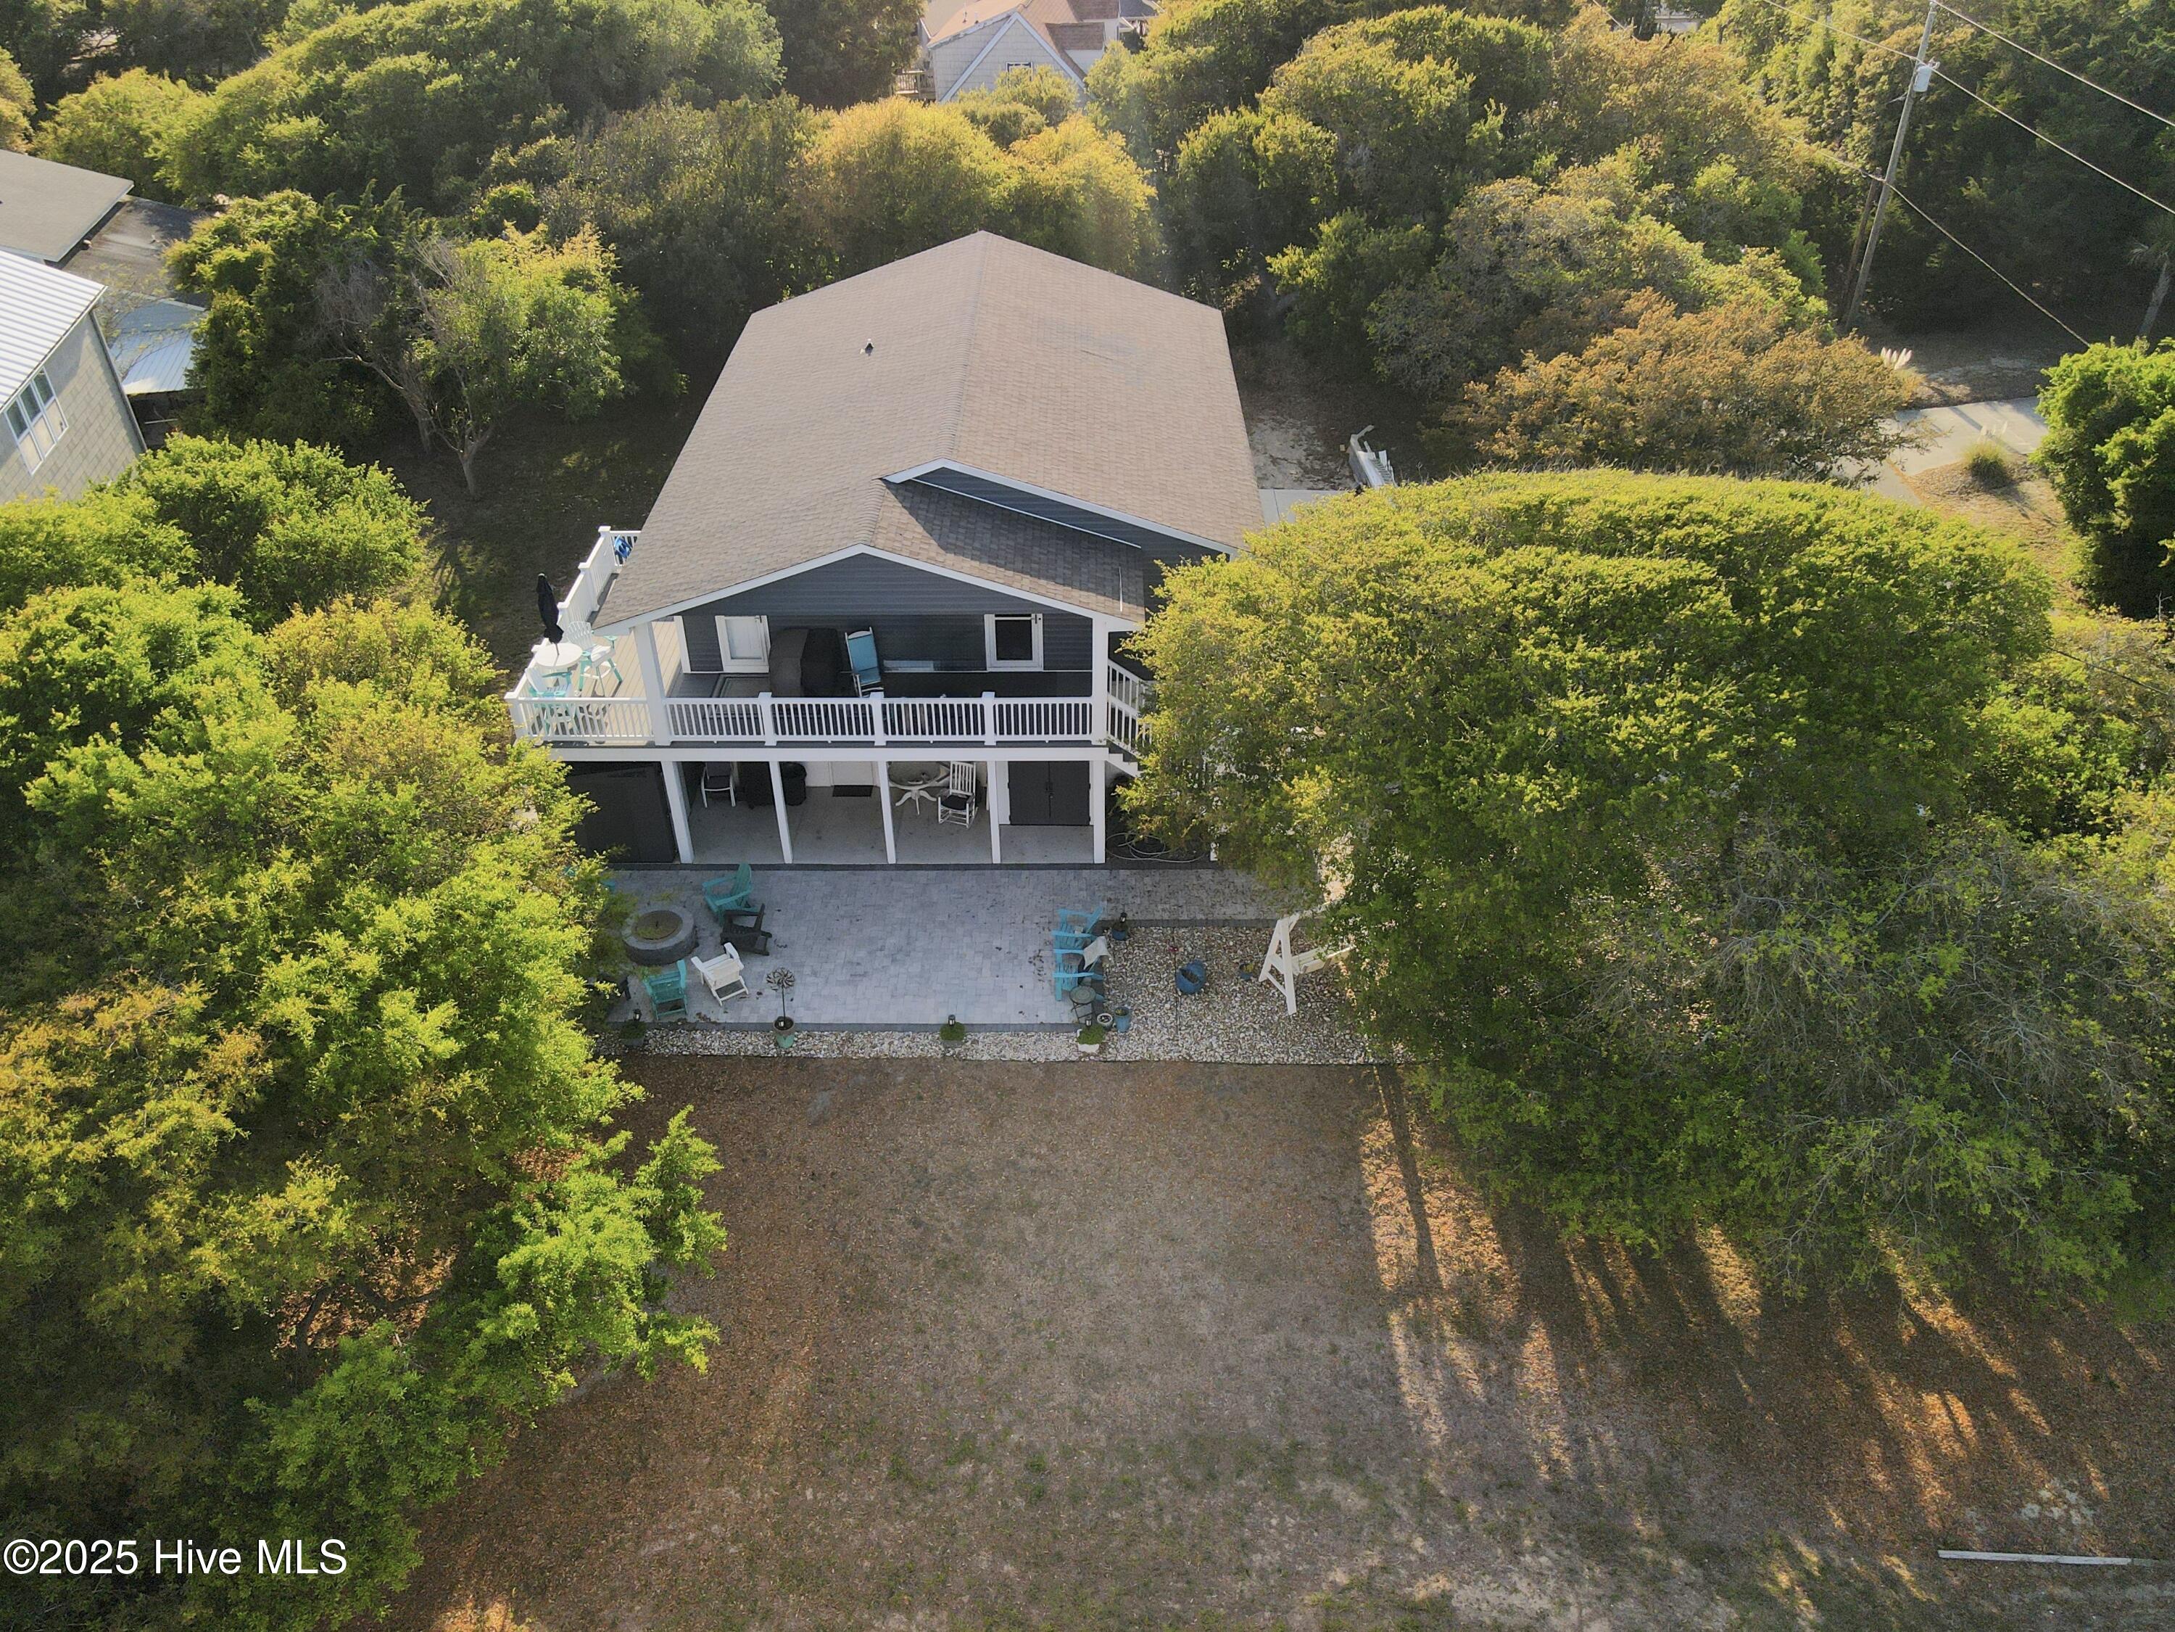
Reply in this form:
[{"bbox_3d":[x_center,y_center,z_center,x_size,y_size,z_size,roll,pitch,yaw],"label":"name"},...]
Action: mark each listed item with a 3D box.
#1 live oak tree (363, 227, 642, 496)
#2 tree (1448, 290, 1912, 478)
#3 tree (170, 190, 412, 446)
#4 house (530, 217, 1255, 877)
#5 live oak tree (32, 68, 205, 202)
[{"bbox_3d":[-13.930,-10.851,36.704,6.500,6.390,6.300,0,39,0],"label":"live oak tree"},{"bbox_3d":[14.286,-9.798,36.409,10.970,5.080,8.460,0,39,0],"label":"tree"},{"bbox_3d":[-20.933,-13.054,39.681,6.400,6.110,6.110,0,39,0],"label":"tree"},{"bbox_3d":[-3.276,-5.840,29.996,12.480,6.960,13.480,0,39,0],"label":"house"},{"bbox_3d":[-34.339,-23.610,53.591,6.100,5.170,6.110,0,39,0],"label":"live oak tree"}]

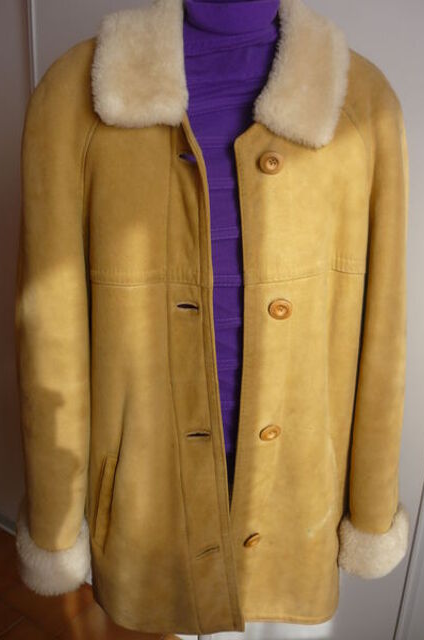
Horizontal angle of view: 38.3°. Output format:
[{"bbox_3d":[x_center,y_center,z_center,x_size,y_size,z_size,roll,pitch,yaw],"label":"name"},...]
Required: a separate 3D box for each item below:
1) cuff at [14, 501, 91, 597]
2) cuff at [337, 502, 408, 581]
[{"bbox_3d":[-0.259,0.367,1.009,0.118,0.090,0.135,3,21,-5],"label":"cuff"},{"bbox_3d":[0.273,0.356,1.038,0.119,0.090,0.135,-3,20,-3],"label":"cuff"}]

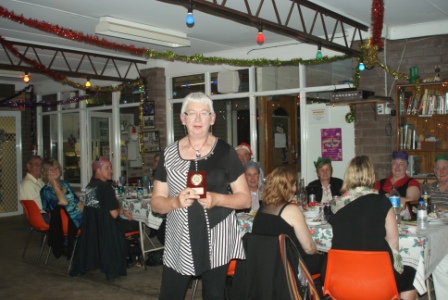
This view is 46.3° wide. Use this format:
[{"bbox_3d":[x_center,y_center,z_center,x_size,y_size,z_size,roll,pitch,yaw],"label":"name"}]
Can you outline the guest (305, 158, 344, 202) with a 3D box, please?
[{"bbox_3d":[0.940,0.683,5.188,0.500,1.250,0.750,-1,1,25],"label":"guest"}]

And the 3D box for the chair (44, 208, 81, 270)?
[{"bbox_3d":[-1.713,0.975,6.059,0.500,0.760,0.530,-1,1,43],"label":"chair"}]

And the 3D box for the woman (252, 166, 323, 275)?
[{"bbox_3d":[0.525,0.728,3.980,0.480,1.220,0.720,-1,1,42],"label":"woman"}]

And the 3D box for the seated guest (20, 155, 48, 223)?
[{"bbox_3d":[-2.109,0.713,6.633,0.780,1.280,0.500,-2,1,-30],"label":"seated guest"}]

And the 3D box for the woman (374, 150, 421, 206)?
[{"bbox_3d":[1.505,0.656,4.693,0.570,1.290,0.750,-1,1,28],"label":"woman"}]

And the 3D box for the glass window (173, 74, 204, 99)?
[{"bbox_3d":[-0.584,-1.055,8.692,0.720,0.370,0.050,-1,1,37],"label":"glass window"}]

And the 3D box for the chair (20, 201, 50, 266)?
[{"bbox_3d":[-2.198,0.980,6.584,0.530,0.760,0.500,-2,1,-44],"label":"chair"}]

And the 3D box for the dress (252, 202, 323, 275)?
[{"bbox_3d":[0.495,0.698,3.940,0.420,0.660,0.550,-1,1,42],"label":"dress"}]

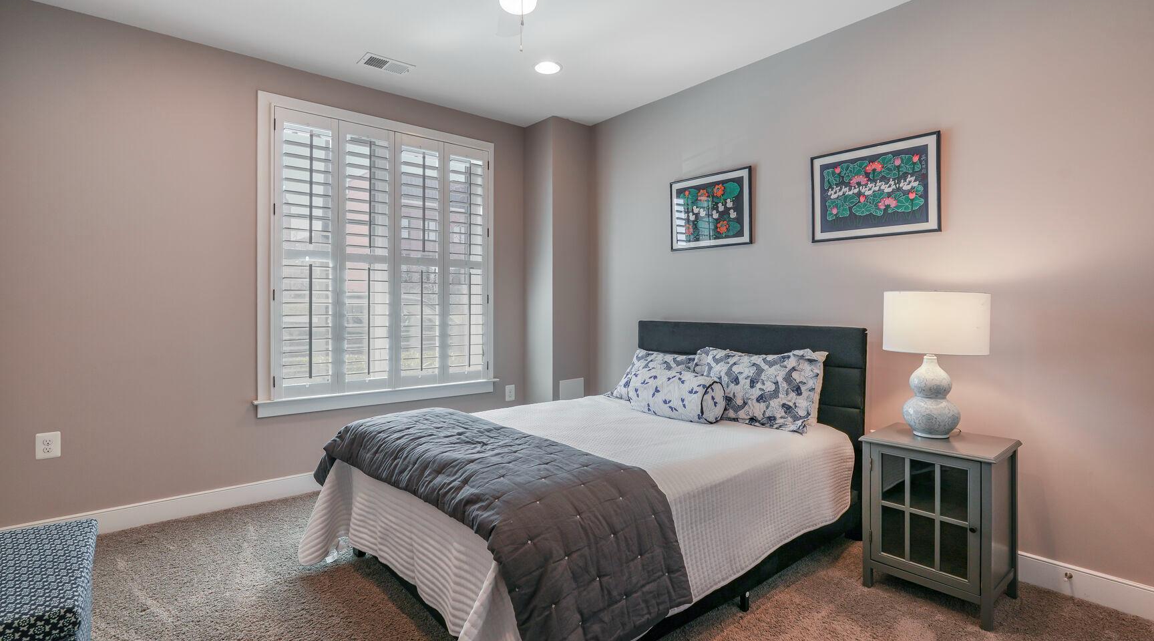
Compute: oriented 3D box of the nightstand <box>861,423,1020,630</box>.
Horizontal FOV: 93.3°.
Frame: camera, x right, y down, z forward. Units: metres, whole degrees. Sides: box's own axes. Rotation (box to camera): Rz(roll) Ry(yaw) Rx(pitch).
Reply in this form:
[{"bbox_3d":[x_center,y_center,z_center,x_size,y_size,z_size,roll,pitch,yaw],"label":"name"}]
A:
[{"bbox_3d":[1.532,0.824,2.309,0.408,0.650,0.475,-1,1,-40],"label":"nightstand"}]

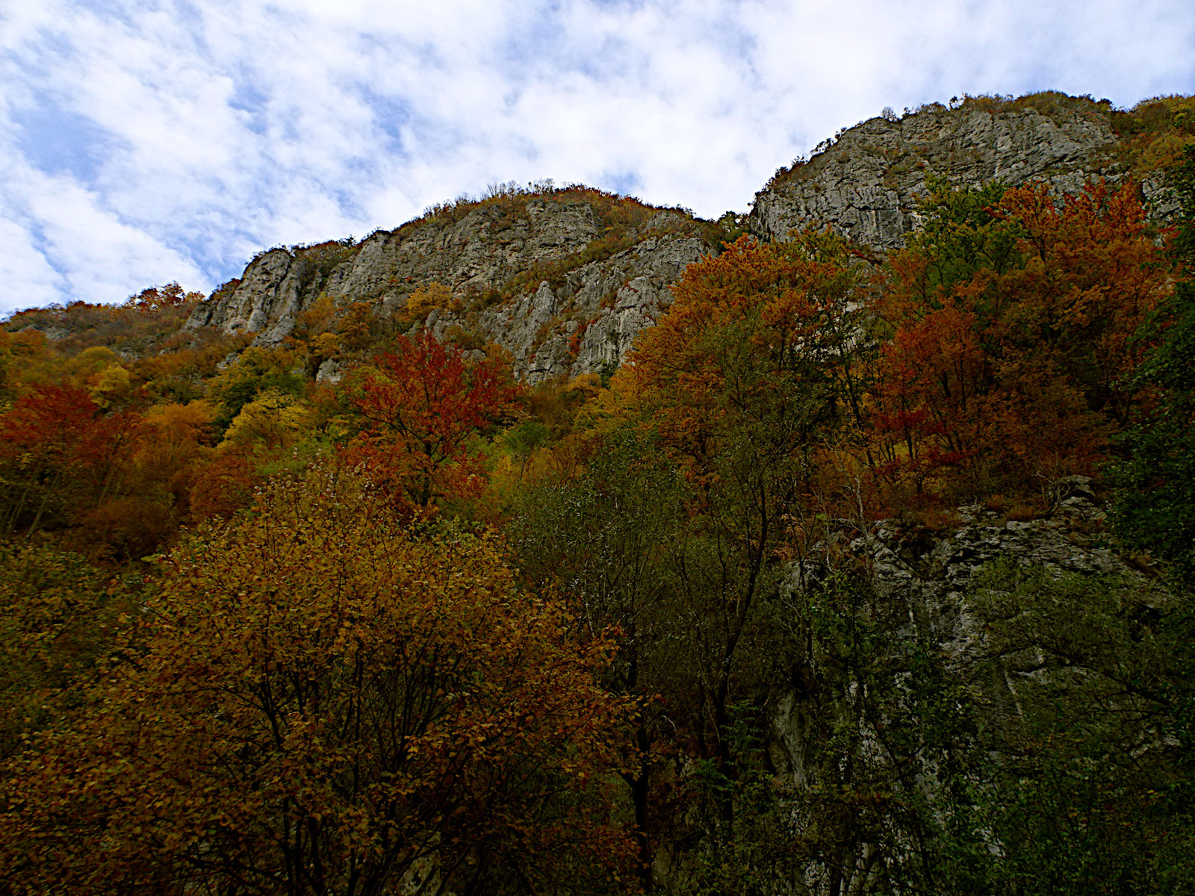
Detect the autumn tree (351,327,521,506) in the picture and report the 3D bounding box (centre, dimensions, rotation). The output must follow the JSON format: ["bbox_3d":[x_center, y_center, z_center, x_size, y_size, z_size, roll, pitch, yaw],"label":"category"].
[{"bbox_3d":[-8.700,-1.600,43.900,9.000,9.700,8.500,0,-15,0],"label":"autumn tree"}]

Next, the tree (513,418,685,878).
[{"bbox_3d":[0.000,4.370,18.500,4.100,9.900,4.000,0,-15,0],"label":"tree"}]

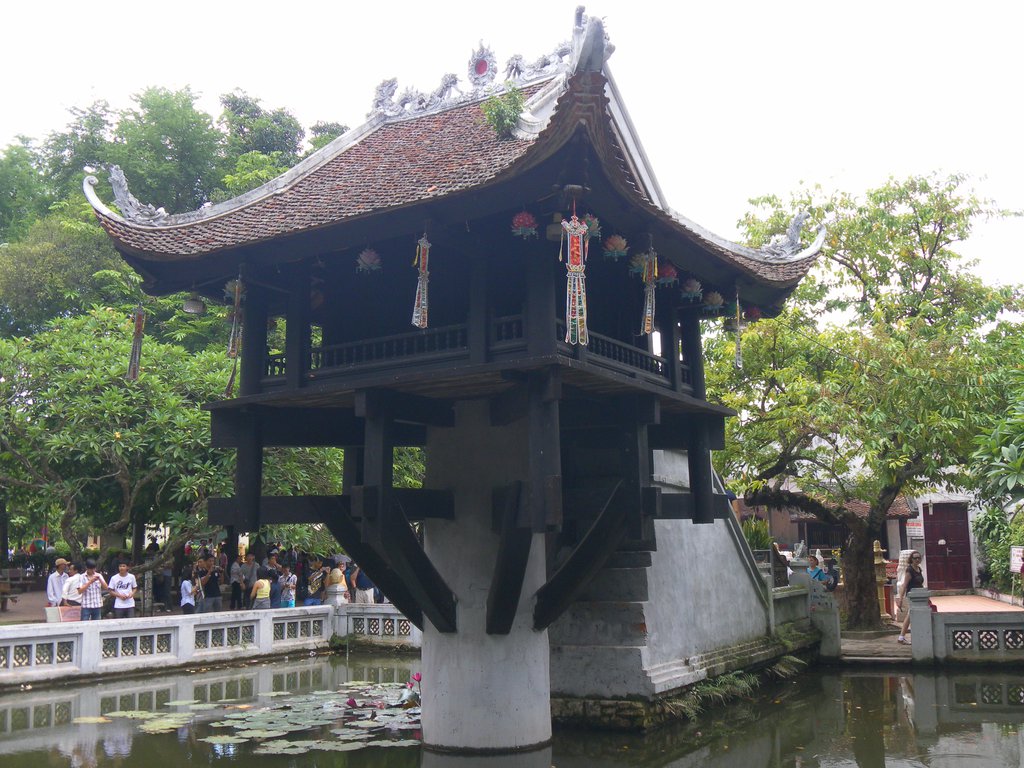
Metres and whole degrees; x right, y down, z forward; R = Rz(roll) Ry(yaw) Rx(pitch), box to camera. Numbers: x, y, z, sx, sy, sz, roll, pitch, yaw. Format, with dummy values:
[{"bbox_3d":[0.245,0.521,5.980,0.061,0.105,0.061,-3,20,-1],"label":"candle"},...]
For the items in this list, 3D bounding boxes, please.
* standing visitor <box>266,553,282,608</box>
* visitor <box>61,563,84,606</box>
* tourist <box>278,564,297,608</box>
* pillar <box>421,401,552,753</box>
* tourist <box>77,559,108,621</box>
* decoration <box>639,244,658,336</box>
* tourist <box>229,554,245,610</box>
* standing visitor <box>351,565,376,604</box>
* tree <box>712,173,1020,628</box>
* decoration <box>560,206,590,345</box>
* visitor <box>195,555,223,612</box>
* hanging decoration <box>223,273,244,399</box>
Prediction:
[{"bbox_3d":[-5.170,4.518,22.272,0.480,1.700,0.380,6,-12,-34],"label":"standing visitor"},{"bbox_3d":[-6.999,3.673,16.538,0.350,1.620,0.480,1,-10,-10],"label":"visitor"},{"bbox_3d":[-4.477,4.359,20.574,0.420,1.580,0.310,-3,-10,11],"label":"tourist"},{"bbox_3d":[-0.262,1.873,10.197,1.250,3.180,1.250,-1,-9,0],"label":"pillar"},{"bbox_3d":[-7.106,3.791,17.432,0.520,1.700,0.400,2,-10,-17],"label":"tourist"},{"bbox_3d":[1.134,-0.771,8.541,0.110,0.730,0.160,-7,-11,31],"label":"decoration"},{"bbox_3d":[-7.711,5.568,28.999,0.320,1.620,0.450,3,-10,-24],"label":"tourist"},{"bbox_3d":[-3.359,4.751,23.545,0.520,1.680,0.340,2,-10,-15],"label":"standing visitor"},{"bbox_3d":[7.126,0.171,20.859,6.300,9.246,6.000,1,-10,-10],"label":"tree"},{"bbox_3d":[0.462,-0.784,7.526,0.200,1.014,0.180,0,-10,-5],"label":"decoration"},{"bbox_3d":[-5.650,4.088,19.506,0.520,1.710,0.420,8,-13,-41],"label":"visitor"},{"bbox_3d":[-2.523,-0.438,9.425,0.170,1.119,0.160,5,-12,-31],"label":"hanging decoration"}]

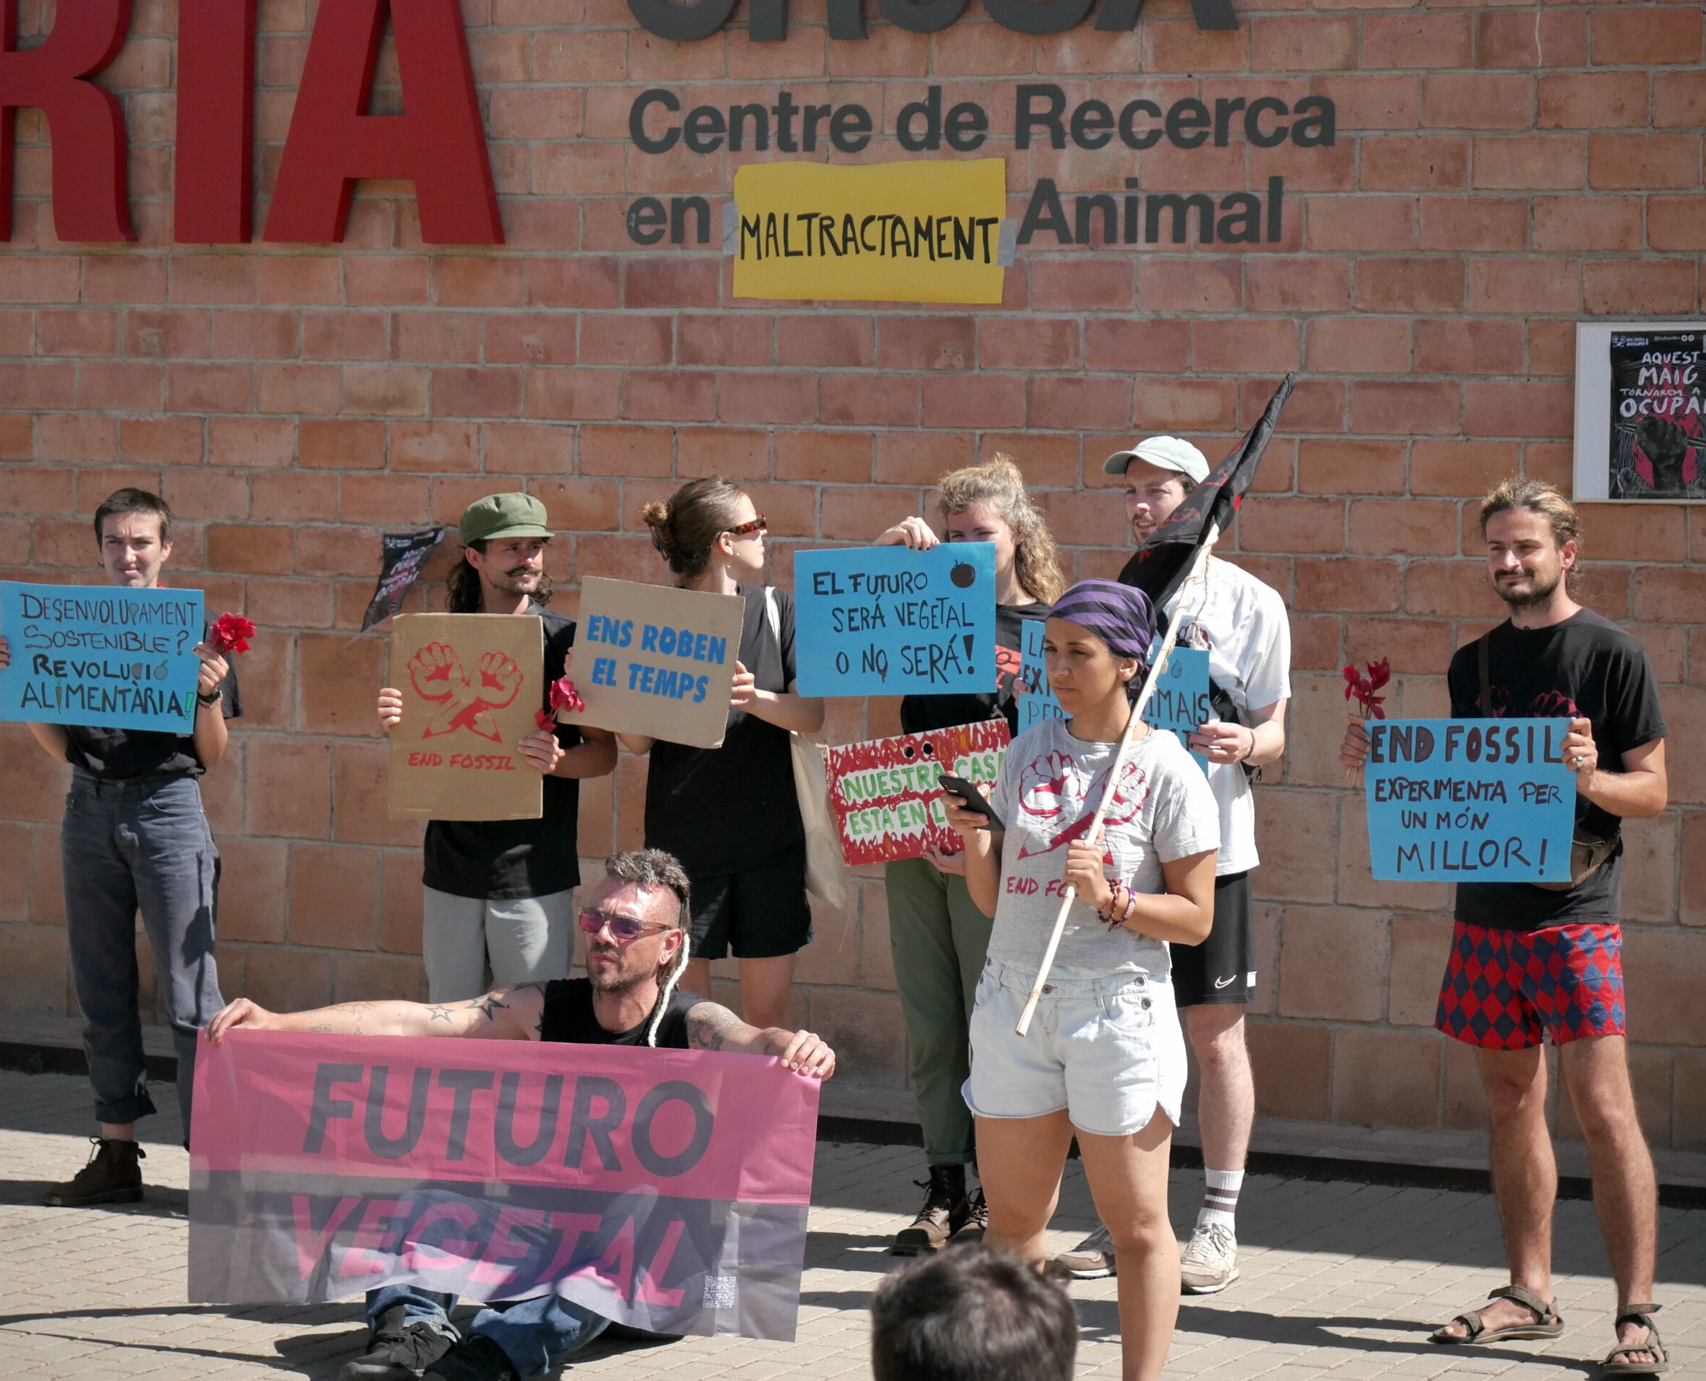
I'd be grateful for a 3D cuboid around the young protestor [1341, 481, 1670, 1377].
[{"bbox_3d":[1.318,0.461,9.569,0.580,1.757,0.460,3,2,27],"label":"young protestor"}]

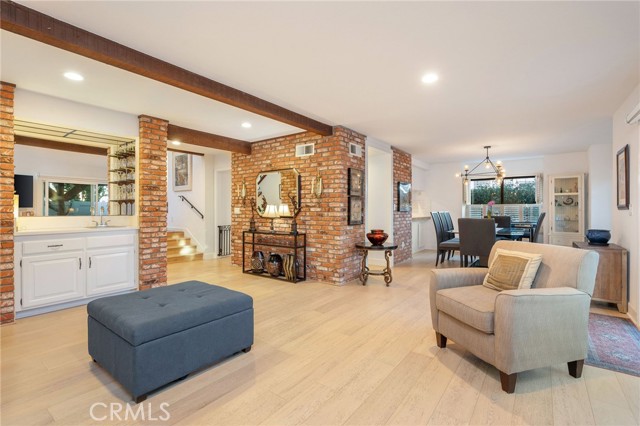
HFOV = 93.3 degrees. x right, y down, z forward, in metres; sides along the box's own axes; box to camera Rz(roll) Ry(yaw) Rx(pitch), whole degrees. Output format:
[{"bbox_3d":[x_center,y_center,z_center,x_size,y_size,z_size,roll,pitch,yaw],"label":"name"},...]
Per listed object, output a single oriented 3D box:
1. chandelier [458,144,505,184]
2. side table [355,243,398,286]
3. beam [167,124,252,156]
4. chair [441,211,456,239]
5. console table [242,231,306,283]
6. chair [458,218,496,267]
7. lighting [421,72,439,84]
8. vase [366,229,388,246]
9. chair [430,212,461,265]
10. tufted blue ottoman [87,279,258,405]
[{"bbox_3d":[3.284,-0.950,6.131,0.900,0.780,0.950,0,1,37],"label":"chandelier"},{"bbox_3d":[0.907,0.811,4.776,0.660,0.600,0.660,0,0,0],"label":"side table"},{"bbox_3d":[-1.901,-1.245,5.221,0.140,0.210,1.680,0,1,37],"label":"beam"},{"bbox_3d":[3.111,0.534,6.837,0.600,1.110,0.480,0,1,37],"label":"chair"},{"bbox_3d":[-0.799,0.722,5.262,1.297,0.775,0.270,0,1,37],"label":"console table"},{"bbox_3d":[2.738,0.595,5.179,0.530,1.020,0.600,0,1,37],"label":"chair"},{"bbox_3d":[1.096,-1.336,3.017,0.165,0.030,0.165,0,1,37],"label":"lighting"},{"bbox_3d":[0.914,0.390,4.770,0.340,0.250,0.340,0,0,11],"label":"vase"},{"bbox_3d":[2.679,0.540,6.261,0.600,1.110,0.470,0,1,37],"label":"chair"},{"bbox_3d":[-1.163,0.906,2.406,0.880,0.460,0.880,0,1,38],"label":"tufted blue ottoman"}]

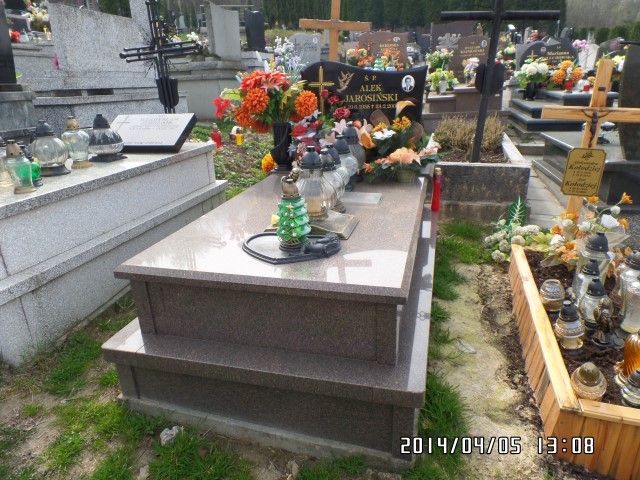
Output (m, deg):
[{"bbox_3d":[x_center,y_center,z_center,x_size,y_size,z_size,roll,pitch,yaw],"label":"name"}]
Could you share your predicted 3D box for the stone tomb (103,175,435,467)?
[{"bbox_3d":[0.004,0.092,2.310,1.185,0.540,1.933,3,22,15],"label":"stone tomb"}]

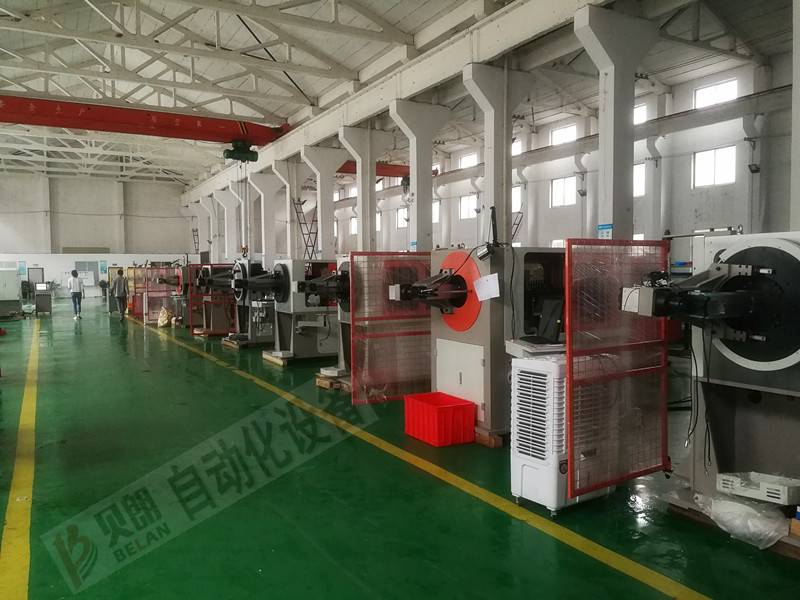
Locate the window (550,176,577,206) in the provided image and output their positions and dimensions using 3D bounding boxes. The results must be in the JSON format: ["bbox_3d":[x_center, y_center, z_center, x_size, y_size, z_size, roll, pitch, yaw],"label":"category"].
[{"bbox_3d":[8.157,-5.360,31.000,0.150,1.420,1.780,-2,3,-30],"label":"window"}]

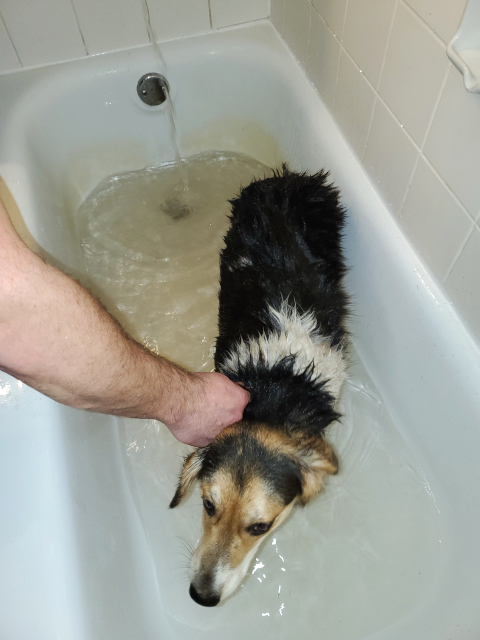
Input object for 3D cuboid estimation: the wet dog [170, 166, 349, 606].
[{"bbox_3d":[0.060,0.073,0.851,0.250,0.410,0.720,-1,58,2],"label":"wet dog"}]

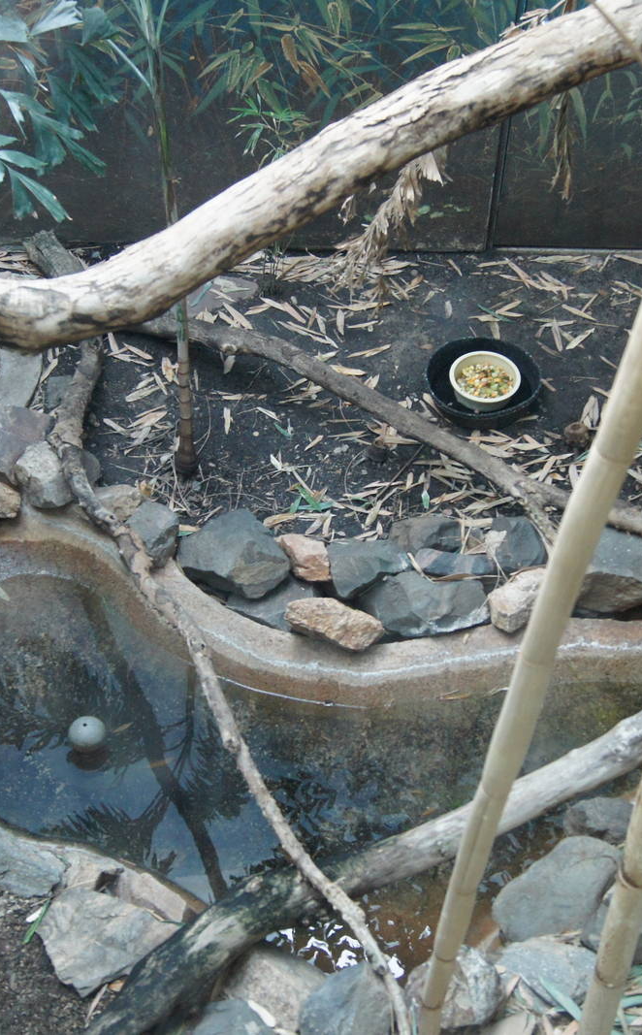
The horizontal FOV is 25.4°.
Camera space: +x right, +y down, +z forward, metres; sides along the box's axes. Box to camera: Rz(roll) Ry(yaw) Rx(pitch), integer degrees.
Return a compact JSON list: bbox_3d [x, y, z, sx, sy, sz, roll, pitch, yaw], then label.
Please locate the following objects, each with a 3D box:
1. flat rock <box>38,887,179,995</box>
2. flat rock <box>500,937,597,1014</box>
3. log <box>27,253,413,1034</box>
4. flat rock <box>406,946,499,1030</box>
[{"bbox_3d":[-0.370,0.749,2.520,0.235,0.080,0.180,-19,53,-16],"label":"flat rock"},{"bbox_3d":[0.361,0.754,2.318,0.156,0.088,0.104,1,49,-1],"label":"flat rock"},{"bbox_3d":[-0.341,0.056,3.008,0.249,0.210,2.361,-17,52,-14],"label":"log"},{"bbox_3d":[0.226,0.813,2.462,0.150,0.090,0.120,-7,50,-6],"label":"flat rock"}]

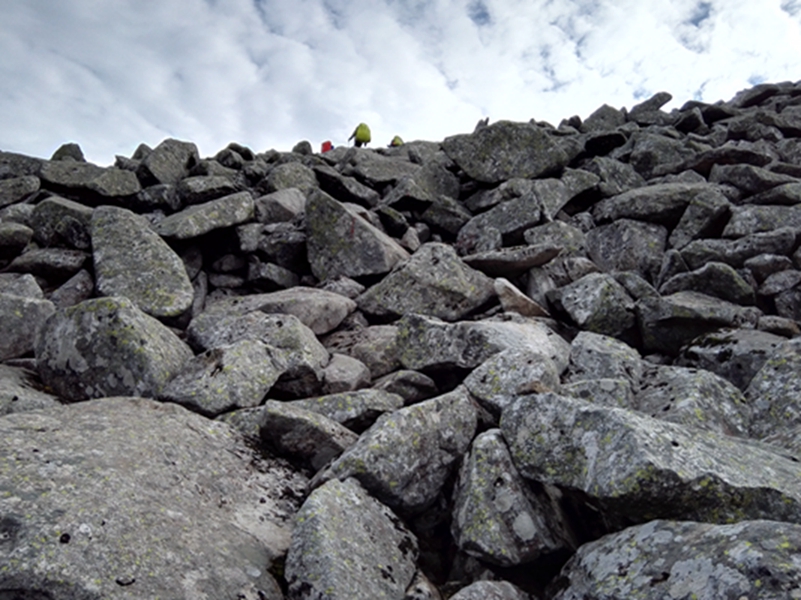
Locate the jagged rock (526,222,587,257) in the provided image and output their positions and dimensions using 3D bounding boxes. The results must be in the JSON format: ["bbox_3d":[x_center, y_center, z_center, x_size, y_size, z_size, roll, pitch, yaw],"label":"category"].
[{"bbox_3d":[1.410,-0.541,6.100,0.520,0.320,0.420,-1,-6,7],"label":"jagged rock"}]

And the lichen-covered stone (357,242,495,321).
[{"bbox_3d":[0.173,-0.128,4.650,0.941,0.522,0.600,0,-9,2],"label":"lichen-covered stone"}]

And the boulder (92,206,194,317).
[{"bbox_3d":[-1.866,-0.278,4.850,0.692,0.769,0.550,3,-10,-21],"label":"boulder"}]

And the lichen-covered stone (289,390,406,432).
[{"bbox_3d":[-0.277,0.514,3.150,0.550,0.190,0.350,0,-6,-3],"label":"lichen-covered stone"}]

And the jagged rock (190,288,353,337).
[{"bbox_3d":[-0.833,0.107,4.364,1.068,0.389,0.668,1,-7,-5],"label":"jagged rock"}]

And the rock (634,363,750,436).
[{"bbox_3d":[1.328,0.475,3.050,0.475,0.368,0.450,-4,-10,23],"label":"rock"}]

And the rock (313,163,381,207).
[{"bbox_3d":[-0.737,-1.577,9.160,0.929,0.571,0.639,0,-7,-2],"label":"rock"}]

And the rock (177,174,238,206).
[{"bbox_3d":[-3.108,-1.779,10.800,0.900,0.400,0.650,1,-6,-8],"label":"rock"}]

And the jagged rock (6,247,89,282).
[{"bbox_3d":[-2.903,-0.292,5.516,0.674,0.296,0.462,2,-7,-15],"label":"jagged rock"}]

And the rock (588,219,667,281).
[{"bbox_3d":[1.863,-0.395,5.527,0.659,0.554,0.515,-1,-7,10],"label":"rock"}]

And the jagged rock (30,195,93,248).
[{"bbox_3d":[-4.044,-0.930,8.000,0.640,0.550,0.550,2,-6,-14],"label":"jagged rock"}]

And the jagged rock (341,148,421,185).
[{"bbox_3d":[-0.367,-2.430,12.300,1.400,0.550,0.950,0,-6,-1],"label":"jagged rock"}]

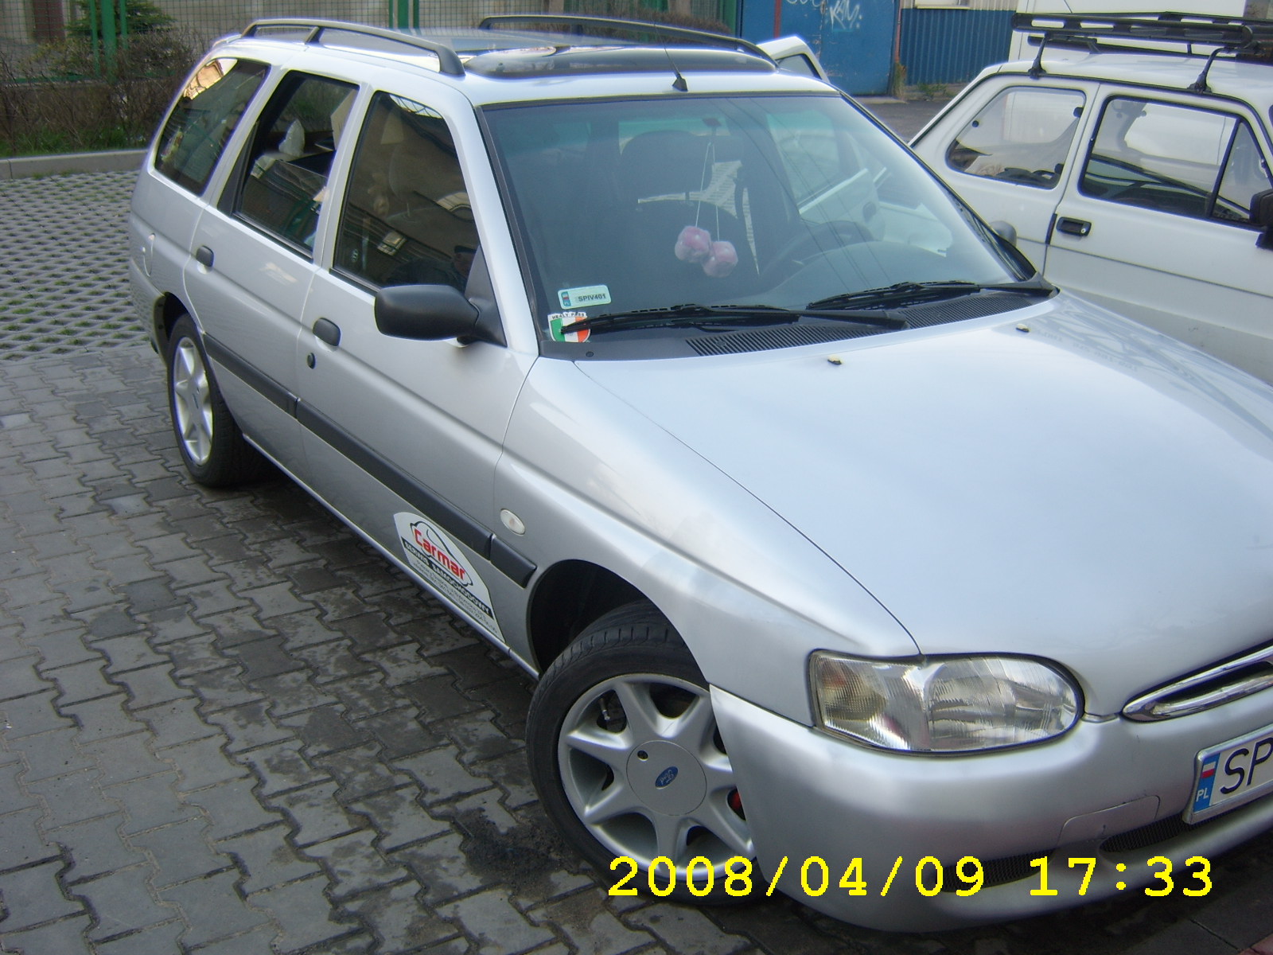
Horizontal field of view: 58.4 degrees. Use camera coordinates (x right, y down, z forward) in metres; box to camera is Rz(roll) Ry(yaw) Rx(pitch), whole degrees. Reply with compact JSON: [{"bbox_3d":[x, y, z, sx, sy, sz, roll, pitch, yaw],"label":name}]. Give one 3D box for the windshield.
[{"bbox_3d":[0.271,-0.709,2.780,1.470,0.120,0.750,-13,62,-35],"label":"windshield"}]

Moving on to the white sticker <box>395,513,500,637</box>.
[{"bbox_3d":[-0.444,0.215,2.625,0.015,0.175,0.450,-19,29,-32],"label":"white sticker"}]

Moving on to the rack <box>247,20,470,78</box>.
[{"bbox_3d":[-0.900,-1.263,3.335,0.075,0.110,1.620,-13,26,-33],"label":"rack"}]

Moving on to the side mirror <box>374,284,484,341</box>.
[{"bbox_3d":[-0.425,-0.341,2.360,0.190,0.110,0.100,-13,26,-35],"label":"side mirror"}]

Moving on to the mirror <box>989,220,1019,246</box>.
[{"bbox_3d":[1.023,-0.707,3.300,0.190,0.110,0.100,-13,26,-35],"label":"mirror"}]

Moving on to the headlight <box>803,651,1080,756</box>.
[{"bbox_3d":[0.483,0.355,1.790,0.400,0.130,0.180,-7,23,-22],"label":"headlight"}]

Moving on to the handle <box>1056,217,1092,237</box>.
[{"bbox_3d":[1.629,-0.933,4.250,0.033,0.054,0.150,-8,23,-24],"label":"handle"}]

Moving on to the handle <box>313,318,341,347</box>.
[{"bbox_3d":[-0.787,-0.369,2.900,0.038,0.056,0.125,-13,26,-35],"label":"handle"}]

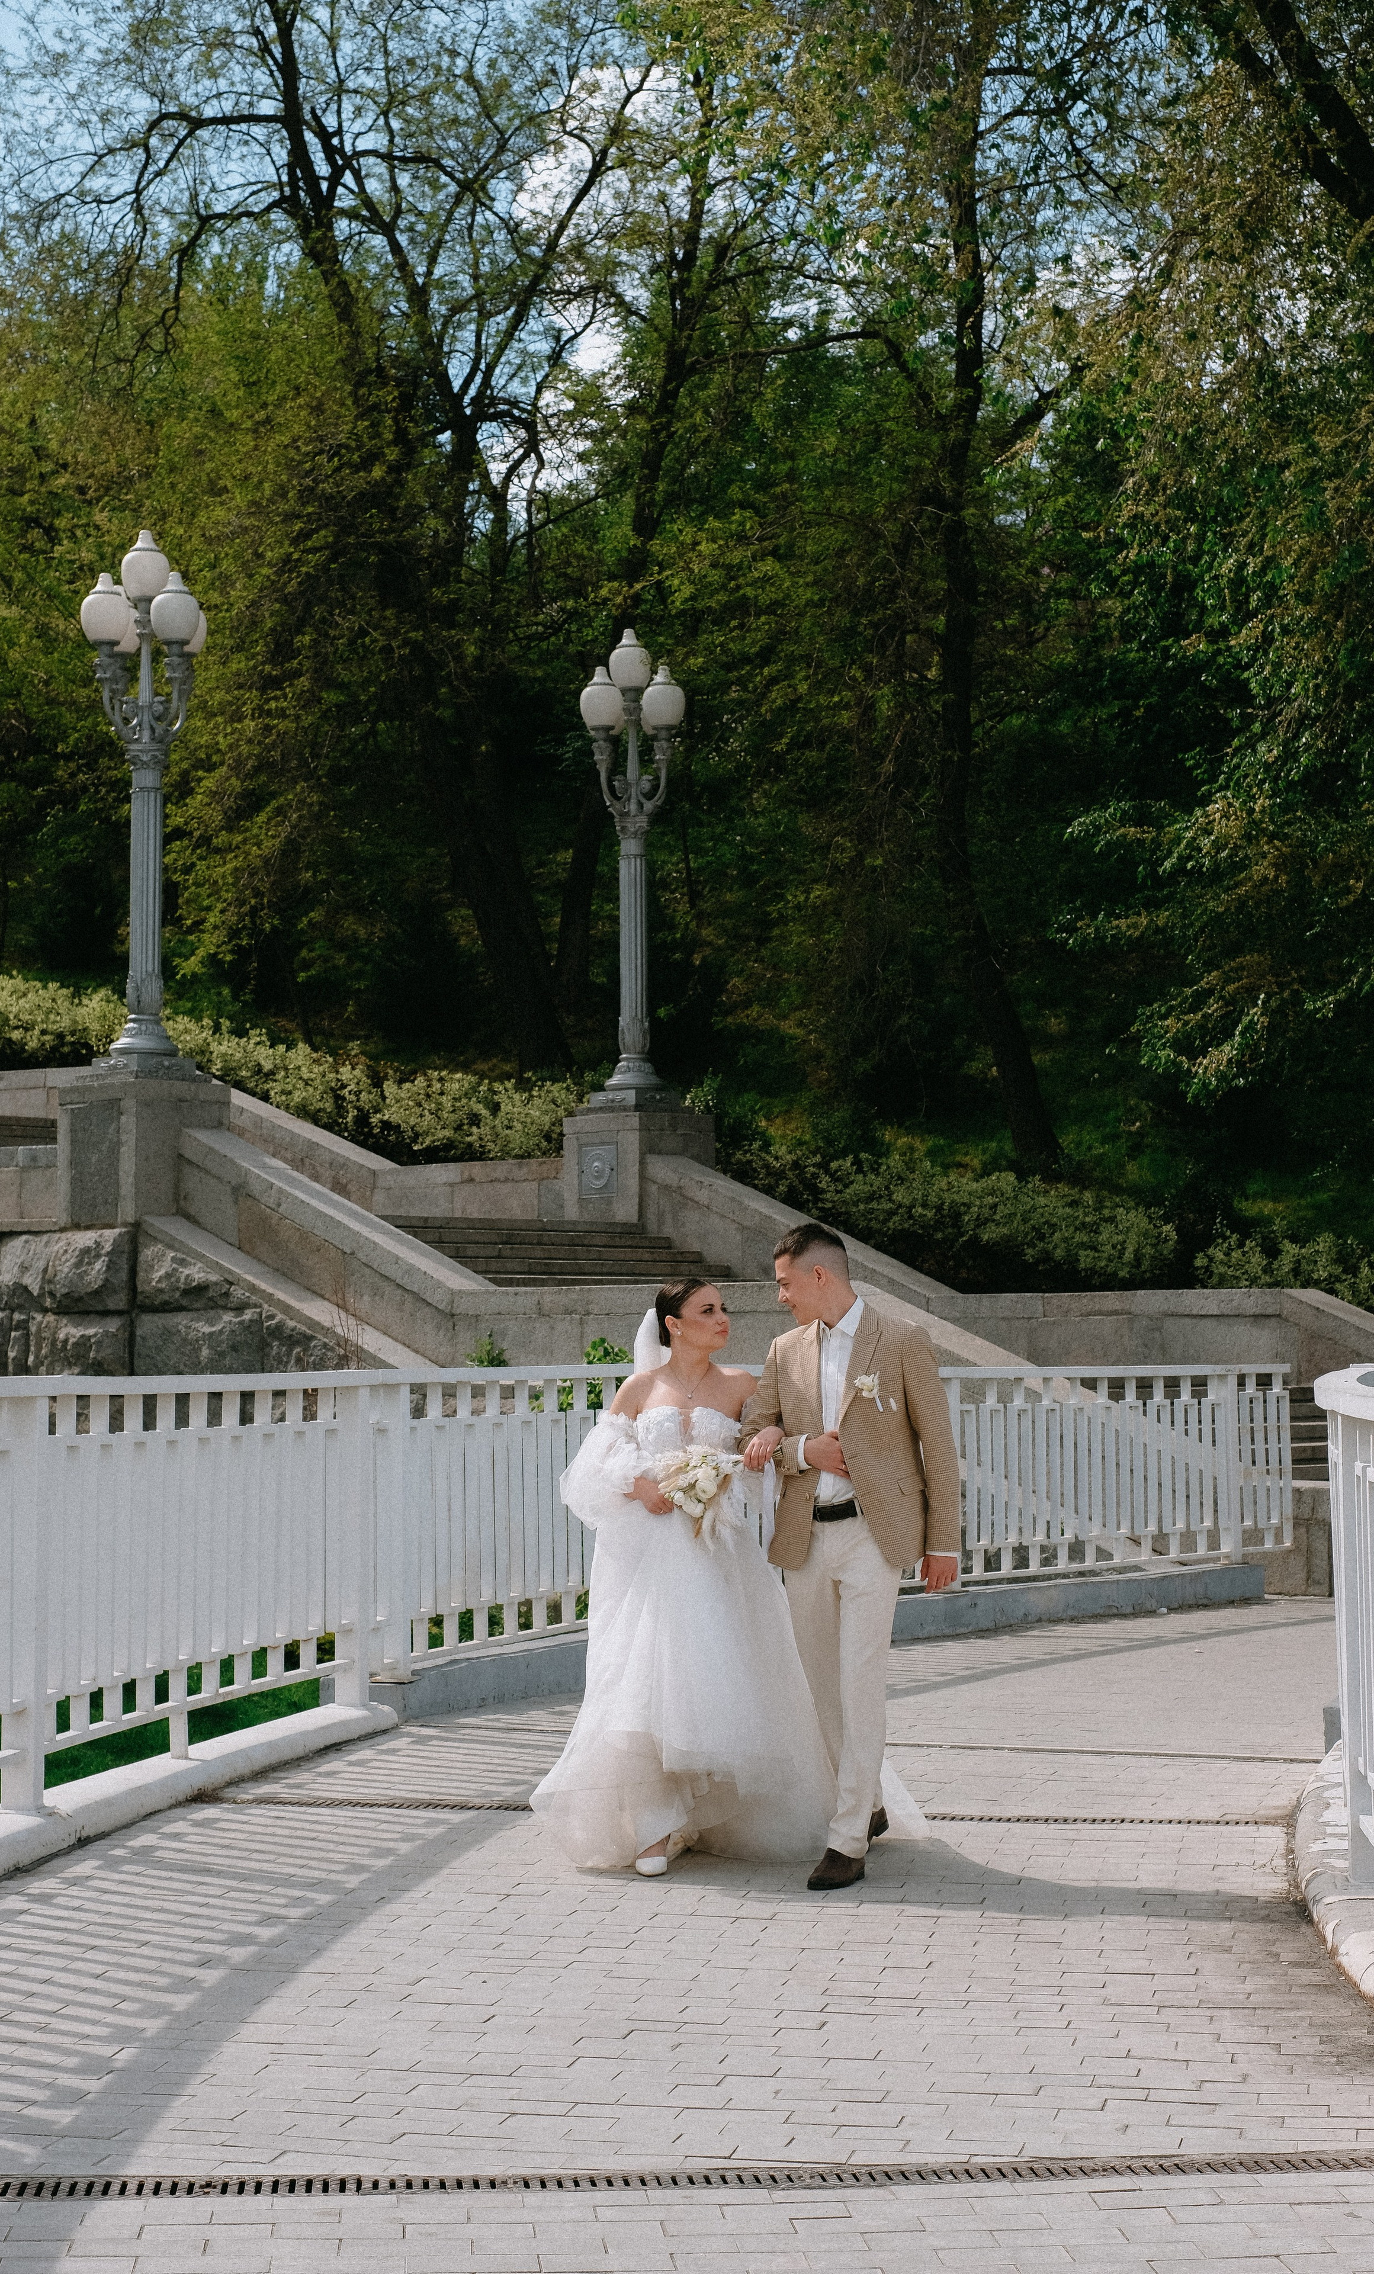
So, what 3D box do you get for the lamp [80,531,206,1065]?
[{"bbox_3d":[-4.449,-2.797,27.551,1.000,4.457,1.000,0,-4,0],"label":"lamp"}]

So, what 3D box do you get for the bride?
[{"bbox_3d":[0.007,1.201,9.395,0.880,1.609,0.820,-1,-4,5],"label":"bride"}]

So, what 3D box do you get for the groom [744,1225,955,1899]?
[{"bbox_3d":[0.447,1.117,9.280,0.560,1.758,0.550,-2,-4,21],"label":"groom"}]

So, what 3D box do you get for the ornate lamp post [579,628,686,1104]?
[{"bbox_3d":[-0.493,-2.548,31.352,1.000,4.494,1.000,0,-4,0],"label":"ornate lamp post"}]

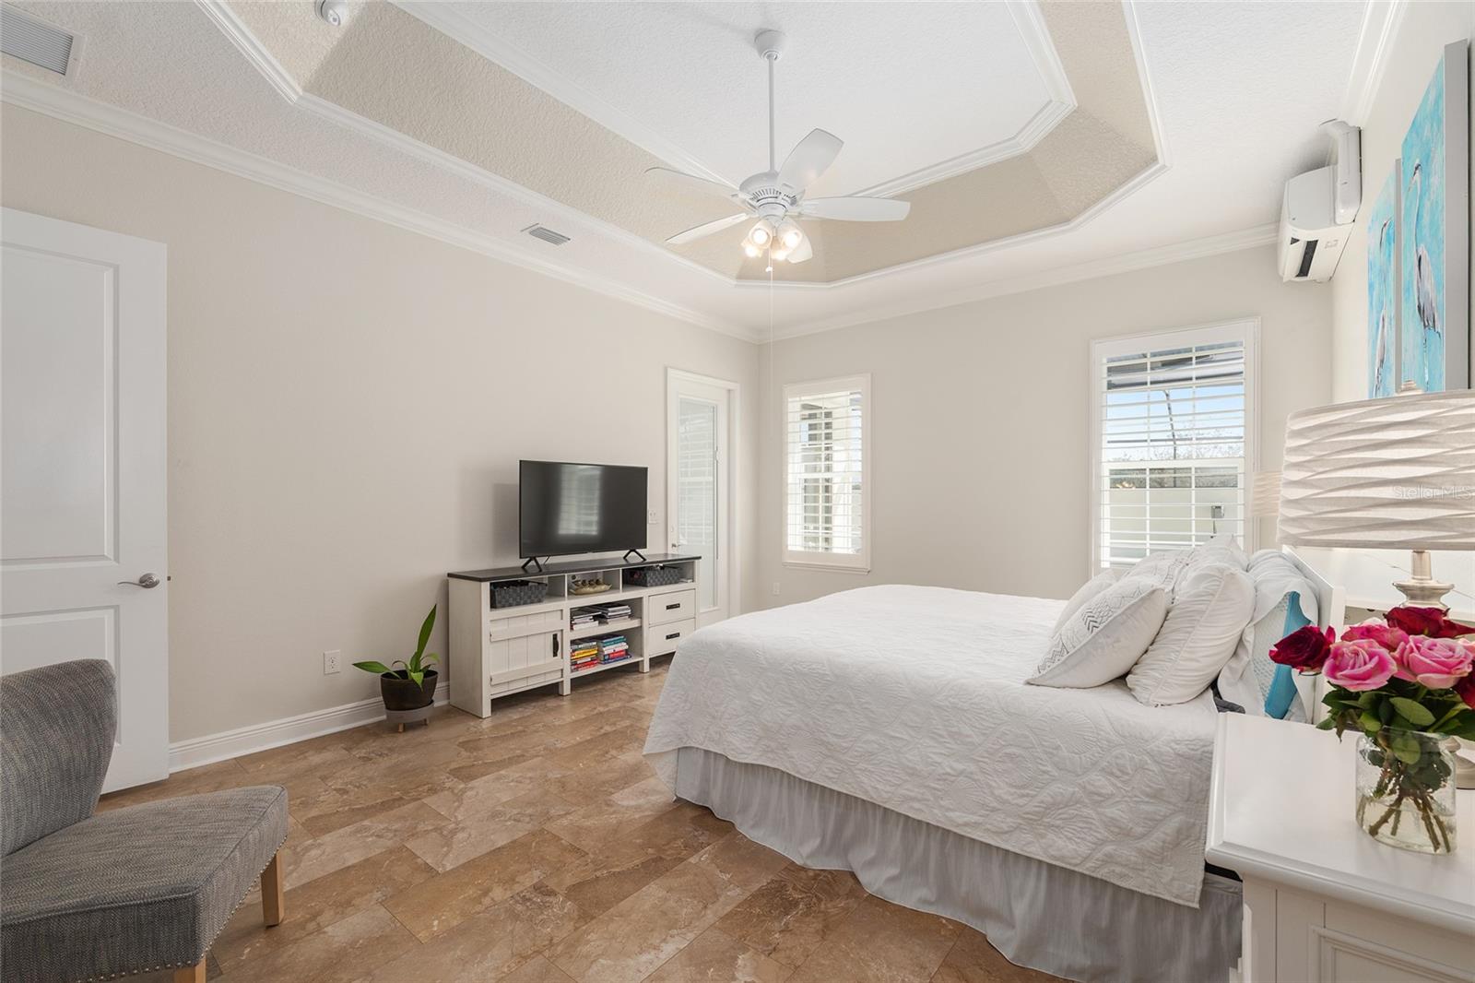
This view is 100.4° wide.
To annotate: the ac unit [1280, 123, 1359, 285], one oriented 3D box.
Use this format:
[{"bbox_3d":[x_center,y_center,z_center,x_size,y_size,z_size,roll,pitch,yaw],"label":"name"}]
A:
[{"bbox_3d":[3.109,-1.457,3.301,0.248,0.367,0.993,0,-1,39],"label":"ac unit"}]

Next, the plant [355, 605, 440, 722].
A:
[{"bbox_3d":[-1.914,0.997,3.503,0.338,0.655,0.407,0,-1,39],"label":"plant"}]

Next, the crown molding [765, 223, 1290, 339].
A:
[{"bbox_3d":[1.871,-1.609,5.074,4.171,0.099,0.099,0,-1,39],"label":"crown molding"}]

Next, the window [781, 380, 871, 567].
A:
[{"bbox_3d":[0.851,-0.163,5.965,0.963,1.837,0.099,0,-1,39],"label":"window"}]

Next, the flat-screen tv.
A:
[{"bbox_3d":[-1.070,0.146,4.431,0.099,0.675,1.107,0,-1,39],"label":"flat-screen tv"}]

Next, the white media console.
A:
[{"bbox_3d":[-1.076,0.942,4.480,0.457,0.824,1.897,0,-1,39],"label":"white media console"}]

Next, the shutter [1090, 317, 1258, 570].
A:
[{"bbox_3d":[2.962,-0.191,4.213,0.914,1.787,0.079,0,-1,39],"label":"shutter"}]

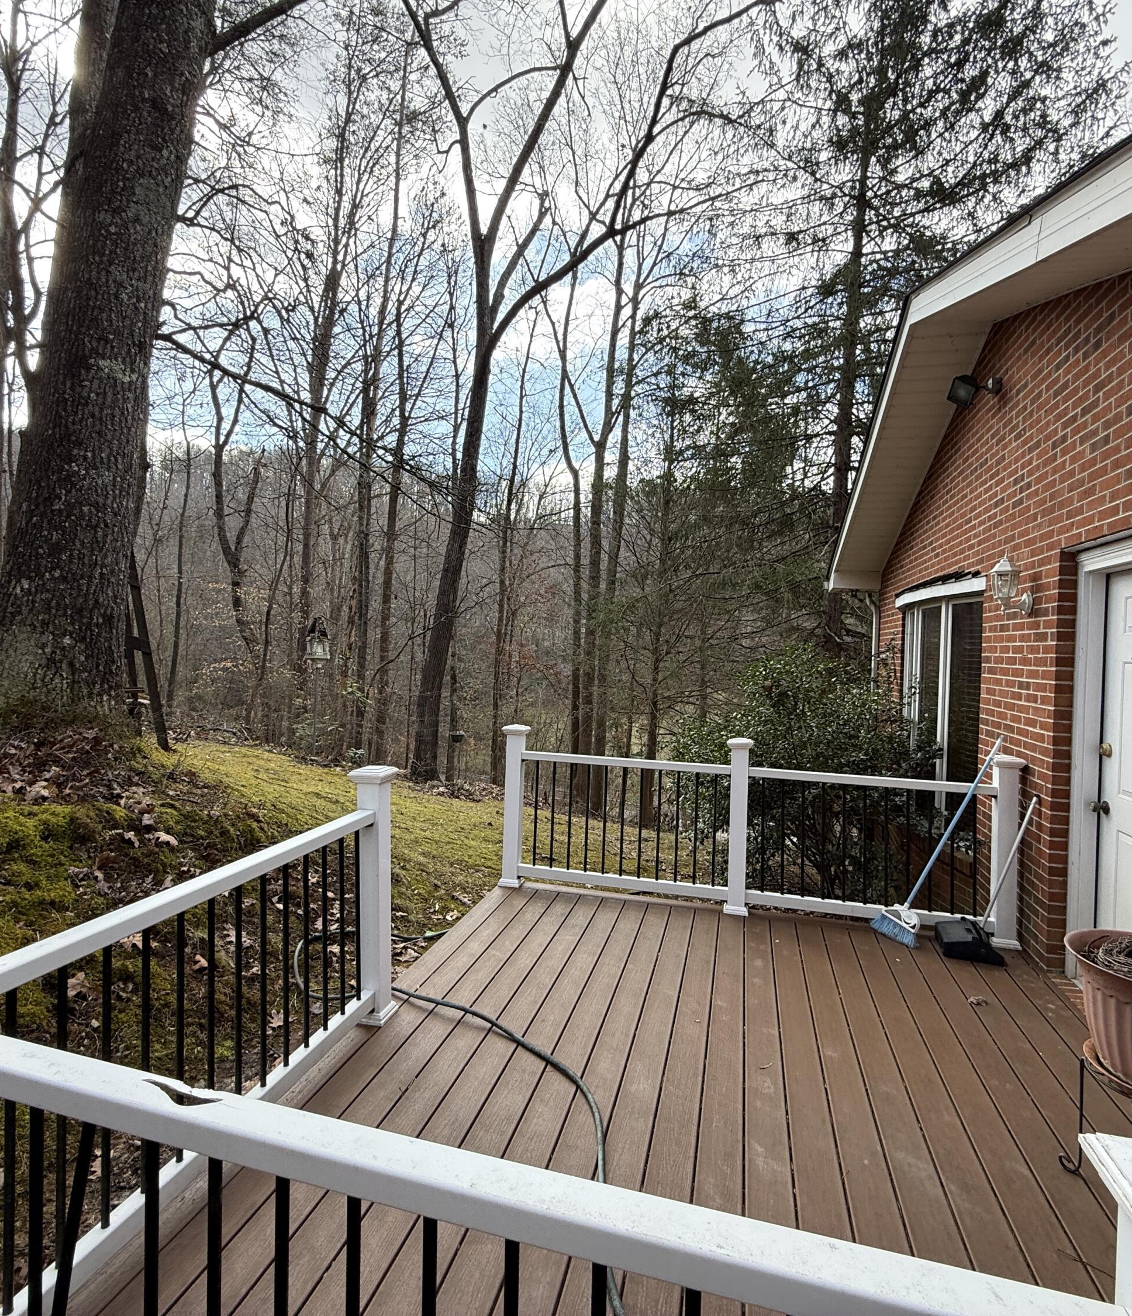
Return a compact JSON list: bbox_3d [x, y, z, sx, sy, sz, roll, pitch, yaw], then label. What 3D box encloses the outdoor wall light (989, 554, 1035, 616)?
[{"bbox_3d":[2.501,-0.420,3.993,0.205,0.355,0.145,1,1,14],"label":"outdoor wall light"}]

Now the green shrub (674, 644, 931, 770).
[{"bbox_3d":[1.846,0.856,5.679,2.000,1.950,1.800,1,1,14],"label":"green shrub"}]

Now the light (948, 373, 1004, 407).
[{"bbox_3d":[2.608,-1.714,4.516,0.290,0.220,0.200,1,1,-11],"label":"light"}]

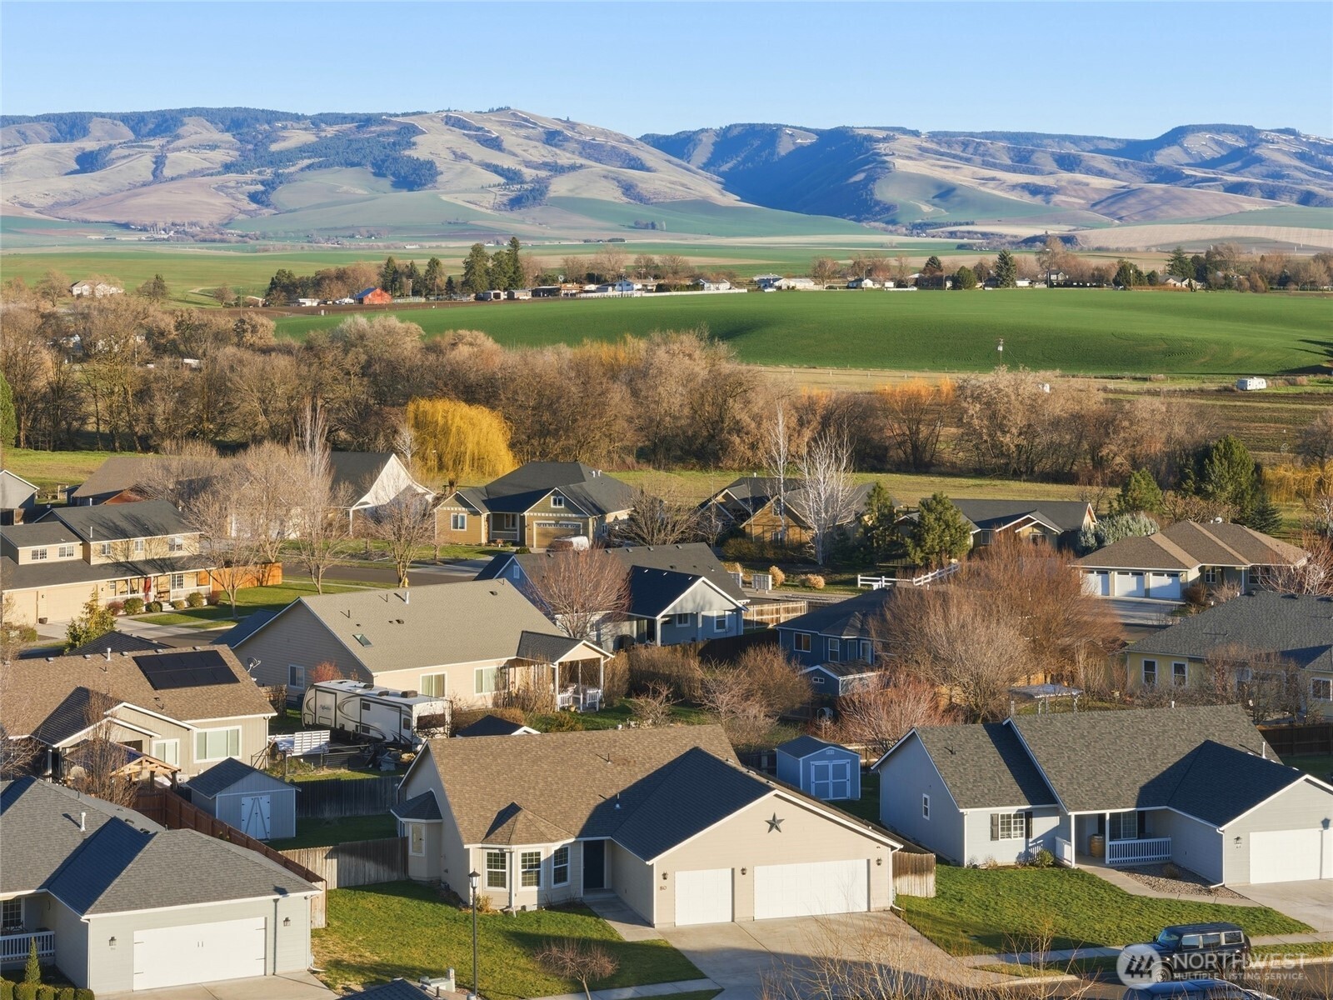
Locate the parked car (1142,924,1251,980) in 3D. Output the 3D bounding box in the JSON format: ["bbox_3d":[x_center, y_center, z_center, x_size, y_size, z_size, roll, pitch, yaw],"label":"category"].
[{"bbox_3d":[18.943,16.346,97.884,4.820,1.870,1.950,-2,5,-17],"label":"parked car"}]

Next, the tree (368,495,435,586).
[{"bbox_3d":[-22.699,3.525,230.587,5.852,8.055,5.852,0,5,-6],"label":"tree"}]

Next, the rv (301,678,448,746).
[{"bbox_3d":[-16.040,11.878,147.844,2.580,3.400,10.900,-4,6,-41],"label":"rv"}]

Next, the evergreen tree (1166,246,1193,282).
[{"bbox_3d":[232.367,-104.823,1219.159,12.000,19.300,12.000,0,5,0],"label":"evergreen tree"}]

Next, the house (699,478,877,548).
[{"bbox_3d":[12.198,0.903,254.927,14.500,6.600,16.000,2,5,20],"label":"house"}]

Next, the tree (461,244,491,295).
[{"bbox_3d":[-71.696,-86.962,1016.303,11.428,19.561,10.857,0,5,0],"label":"tree"}]

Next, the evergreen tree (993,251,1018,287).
[{"bbox_3d":[150.811,-102.530,1199.264,9.600,16.900,9.600,0,5,0],"label":"evergreen tree"}]

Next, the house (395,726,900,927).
[{"bbox_3d":[-1.497,13.093,113.906,17.600,5.900,18.100,-1,5,-17],"label":"house"}]

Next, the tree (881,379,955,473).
[{"bbox_3d":[35.590,-10.775,382.399,10.626,13.162,10.626,1,5,5],"label":"tree"}]

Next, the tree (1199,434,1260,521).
[{"bbox_3d":[59.930,-2.043,286.564,6.300,10.000,6.300,0,5,0],"label":"tree"}]

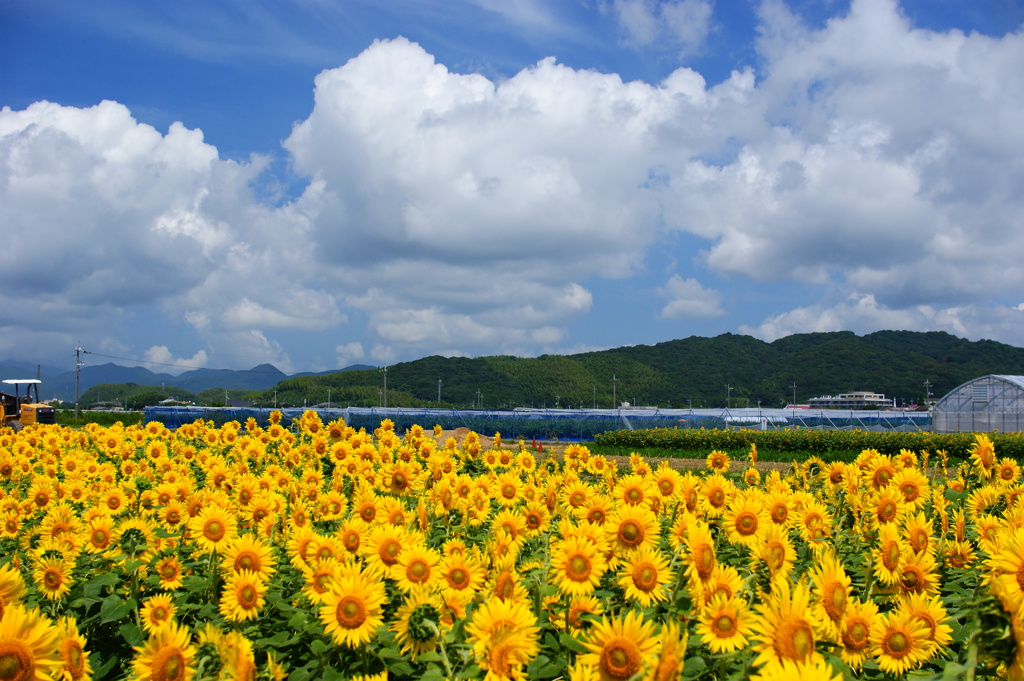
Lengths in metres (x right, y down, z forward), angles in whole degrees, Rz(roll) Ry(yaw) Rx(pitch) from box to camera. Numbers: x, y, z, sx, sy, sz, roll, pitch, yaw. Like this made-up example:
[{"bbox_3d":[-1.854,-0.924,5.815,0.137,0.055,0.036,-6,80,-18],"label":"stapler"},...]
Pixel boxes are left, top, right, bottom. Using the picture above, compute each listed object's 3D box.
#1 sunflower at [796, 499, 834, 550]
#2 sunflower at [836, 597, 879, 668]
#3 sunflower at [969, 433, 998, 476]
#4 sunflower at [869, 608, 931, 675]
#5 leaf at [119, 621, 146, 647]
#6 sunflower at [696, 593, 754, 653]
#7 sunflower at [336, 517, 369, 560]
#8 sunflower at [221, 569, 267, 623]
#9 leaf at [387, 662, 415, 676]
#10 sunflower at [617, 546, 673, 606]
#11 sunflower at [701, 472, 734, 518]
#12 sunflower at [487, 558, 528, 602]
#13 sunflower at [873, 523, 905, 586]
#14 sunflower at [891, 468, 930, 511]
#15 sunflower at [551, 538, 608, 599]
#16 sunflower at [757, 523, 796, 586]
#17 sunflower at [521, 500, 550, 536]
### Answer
[{"bbox_3d":[1.469,0.884,6.211,0.185,0.223,0.082,0,5,-5],"label":"sunflower"},{"bbox_3d":[0.997,0.845,3.700,0.185,0.205,0.075,1,-3,-10],"label":"sunflower"},{"bbox_3d":[2.171,0.526,5.900,0.190,0.205,0.075,3,-4,-42],"label":"sunflower"},{"bbox_3d":[1.156,0.898,3.814,0.185,0.194,0.076,-1,2,12],"label":"sunflower"},{"bbox_3d":[-1.439,1.111,4.850,0.110,0.105,0.060,1,-3,-10],"label":"leaf"},{"bbox_3d":[0.687,0.908,4.116,0.187,0.193,0.076,0,2,6],"label":"sunflower"},{"bbox_3d":[-0.673,0.836,5.400,0.175,0.185,0.070,2,-4,-36],"label":"sunflower"},{"bbox_3d":[-0.987,0.943,4.710,0.180,0.190,0.070,1,-11,-26],"label":"sunflower"},{"bbox_3d":[-0.349,1.029,4.000,0.090,0.045,0.085,0,-3,0],"label":"leaf"},{"bbox_3d":[0.440,0.784,4.250,0.200,0.198,0.070,1,-11,-24],"label":"sunflower"},{"bbox_3d":[0.980,0.739,6.100,0.200,0.215,0.075,1,-13,-28],"label":"sunflower"},{"bbox_3d":[-0.016,0.870,4.600,0.185,0.190,0.070,3,-4,-42],"label":"sunflower"},{"bbox_3d":[1.266,0.720,4.300,0.070,0.210,0.175,-9,-8,42],"label":"sunflower"},{"bbox_3d":[2.125,0.795,6.820,0.213,0.229,0.089,0,2,5],"label":"sunflower"},{"bbox_3d":[0.227,0.760,4.300,0.195,0.200,0.070,0,-13,-10],"label":"sunflower"},{"bbox_3d":[0.910,0.733,4.400,0.175,0.205,0.070,2,-12,-40],"label":"sunflower"},{"bbox_3d":[0.132,1.003,7.210,0.180,0.190,0.070,0,-10,-2],"label":"sunflower"}]

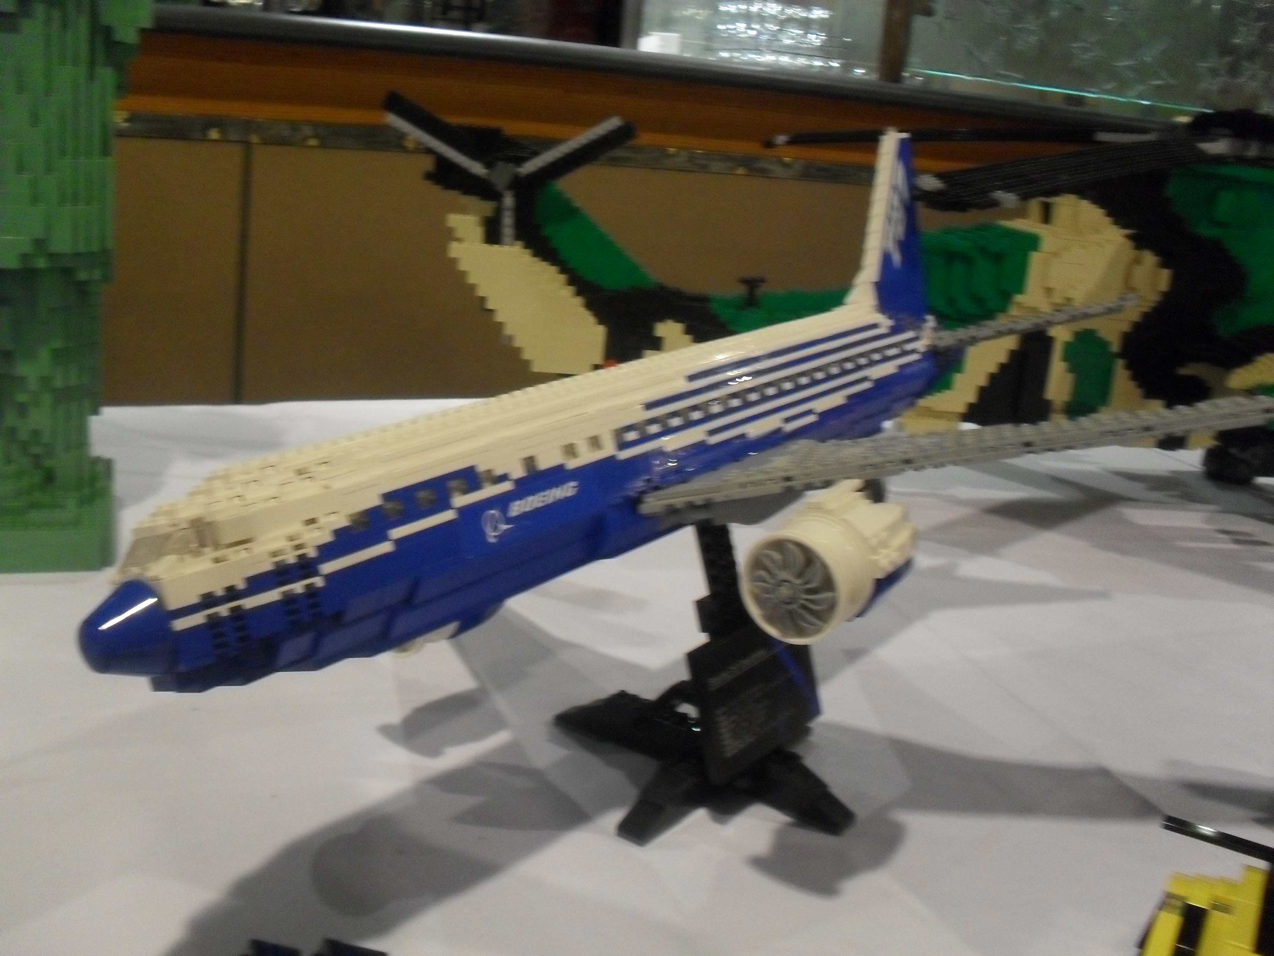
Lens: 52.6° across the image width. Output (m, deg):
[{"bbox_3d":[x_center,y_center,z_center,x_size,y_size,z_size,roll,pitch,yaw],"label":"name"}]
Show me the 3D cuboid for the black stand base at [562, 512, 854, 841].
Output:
[{"bbox_3d":[0.036,0.084,0.641,0.160,0.135,0.160,15,17,35],"label":"black stand base"}]

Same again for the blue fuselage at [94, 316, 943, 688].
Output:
[{"bbox_3d":[0.026,-0.024,0.641,0.067,0.080,0.640,-6,9,40],"label":"blue fuselage"}]

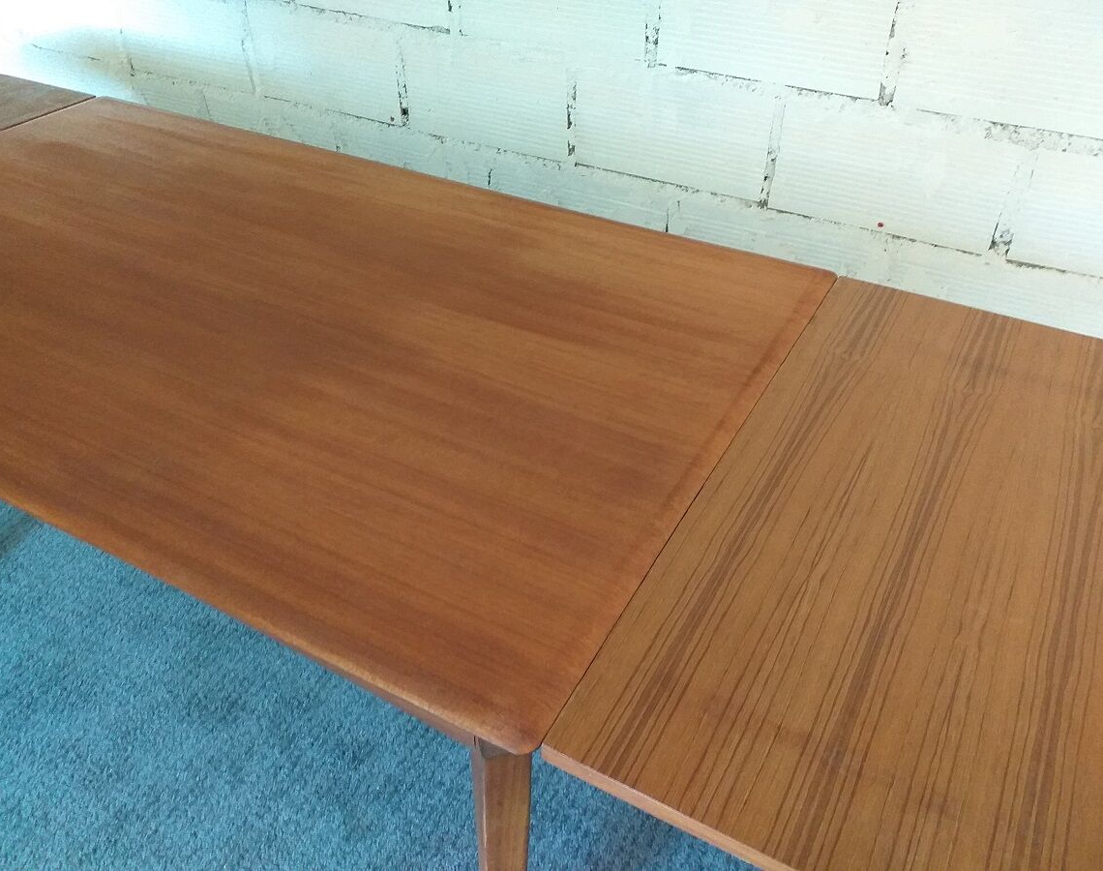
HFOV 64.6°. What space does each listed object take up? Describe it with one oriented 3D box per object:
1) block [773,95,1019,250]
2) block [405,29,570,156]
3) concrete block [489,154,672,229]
[{"bbox_3d":[0.615,-0.491,1.555,0.385,0.194,0.180,19,40,21],"label":"block"},{"bbox_3d":[-0.097,-0.738,1.845,0.387,0.194,0.180,19,40,21],"label":"block"},{"bbox_3d":[0.092,-0.501,1.892,0.401,0.194,0.180,19,40,21],"label":"concrete block"}]

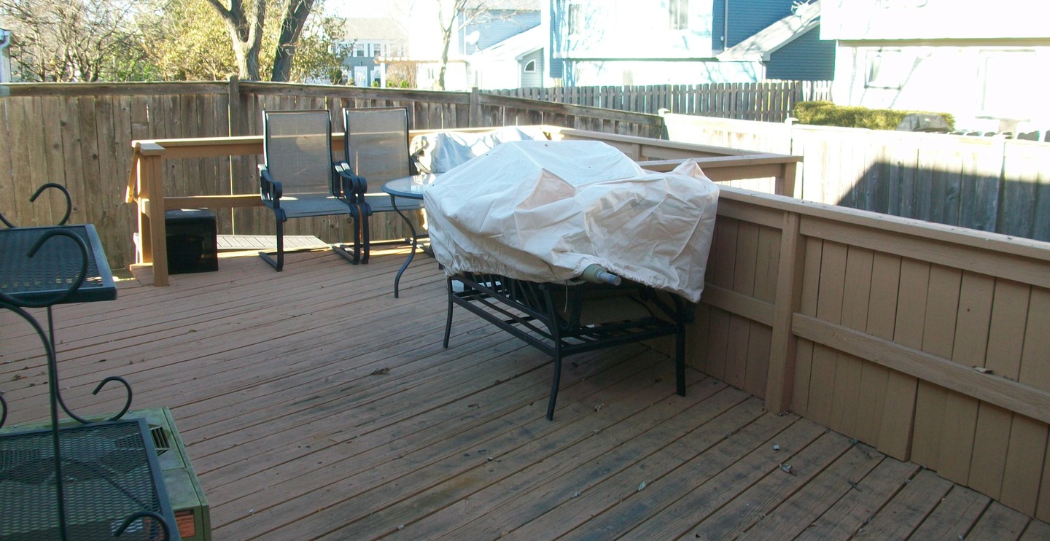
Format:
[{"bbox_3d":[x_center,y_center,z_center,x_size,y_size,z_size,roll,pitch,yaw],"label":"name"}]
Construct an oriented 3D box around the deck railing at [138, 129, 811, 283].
[{"bbox_3d":[-0.579,-0.462,7.165,4.100,0.950,3.150,-6,14,-32],"label":"deck railing"}]

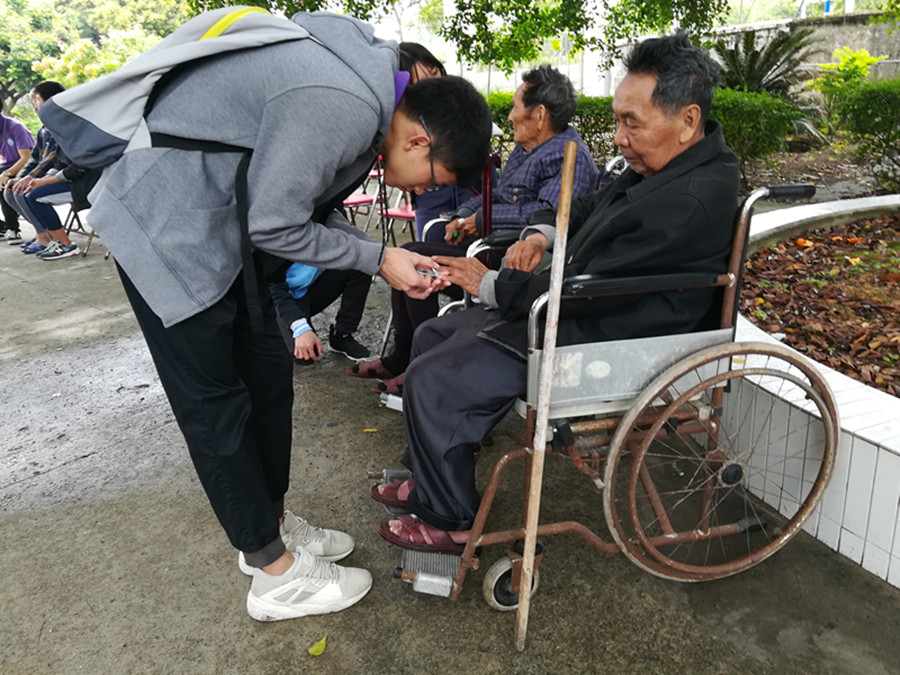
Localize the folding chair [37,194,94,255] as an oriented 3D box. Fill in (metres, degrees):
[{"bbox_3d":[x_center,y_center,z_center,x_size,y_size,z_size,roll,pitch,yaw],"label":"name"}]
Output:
[{"bbox_3d":[-2.570,-1.000,4.700,0.480,0.800,0.450,-18,24,-36],"label":"folding chair"}]

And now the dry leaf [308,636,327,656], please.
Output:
[{"bbox_3d":[-0.293,0.684,1.502,0.034,0.014,0.062,8,22,30],"label":"dry leaf"}]

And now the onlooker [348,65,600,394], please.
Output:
[{"bbox_3d":[0.083,-0.387,2.555,1.000,1.180,0.540,-7,19,-10],"label":"onlooker"}]

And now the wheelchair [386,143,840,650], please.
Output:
[{"bbox_3d":[0.332,0.090,1.707,1.090,0.930,0.640,-7,19,-10],"label":"wheelchair"}]

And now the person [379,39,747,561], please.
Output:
[{"bbox_3d":[0.230,-0.093,1.640,0.930,1.170,0.550,-7,19,-10],"label":"person"}]

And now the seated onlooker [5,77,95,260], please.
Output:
[{"bbox_3d":[-2.720,-1.190,4.630,0.850,1.300,0.520,-18,24,-36],"label":"seated onlooker"}]

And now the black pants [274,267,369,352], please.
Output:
[{"bbox_3d":[-0.600,-0.190,3.100,0.580,0.520,0.400,7,22,28],"label":"black pants"}]

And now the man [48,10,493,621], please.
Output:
[{"bbox_3d":[-0.308,-0.015,1.524,0.880,1.320,0.520,-7,19,-10],"label":"man"}]

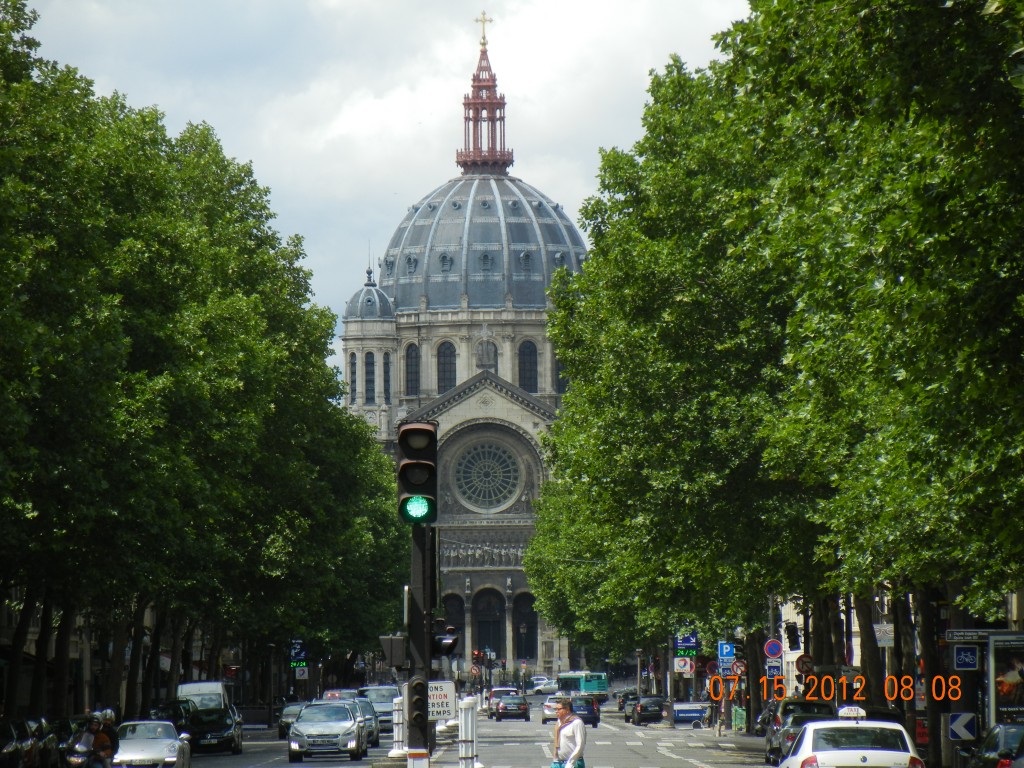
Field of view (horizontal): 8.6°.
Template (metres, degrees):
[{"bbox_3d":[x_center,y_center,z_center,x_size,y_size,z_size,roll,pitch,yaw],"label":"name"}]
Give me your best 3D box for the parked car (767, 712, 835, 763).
[{"bbox_3d":[7.341,8.695,165.500,1.780,1.370,4.400,0,-3,0],"label":"parked car"}]

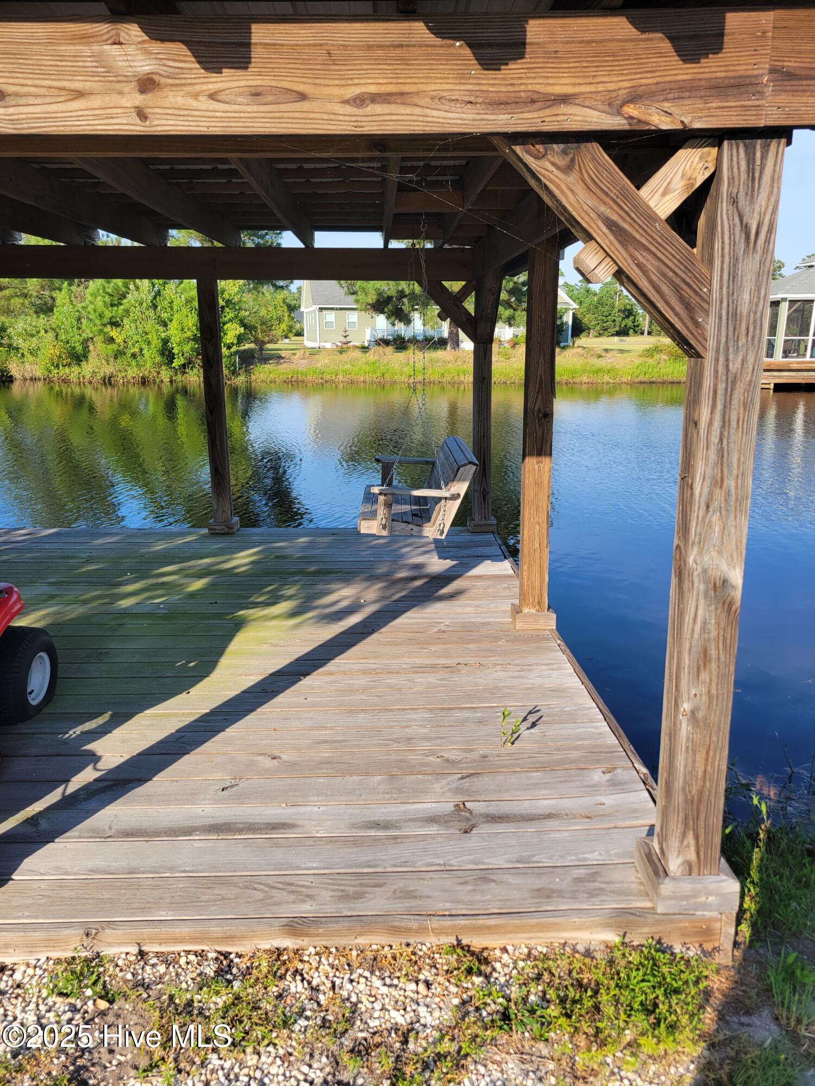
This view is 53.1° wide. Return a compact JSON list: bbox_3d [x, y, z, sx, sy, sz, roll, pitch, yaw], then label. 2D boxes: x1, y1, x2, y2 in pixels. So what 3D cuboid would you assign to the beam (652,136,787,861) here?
[{"bbox_3d":[0.777,0.002,2.104,0.145,1.900,0.145,-1,13,-2],"label":"beam"}]

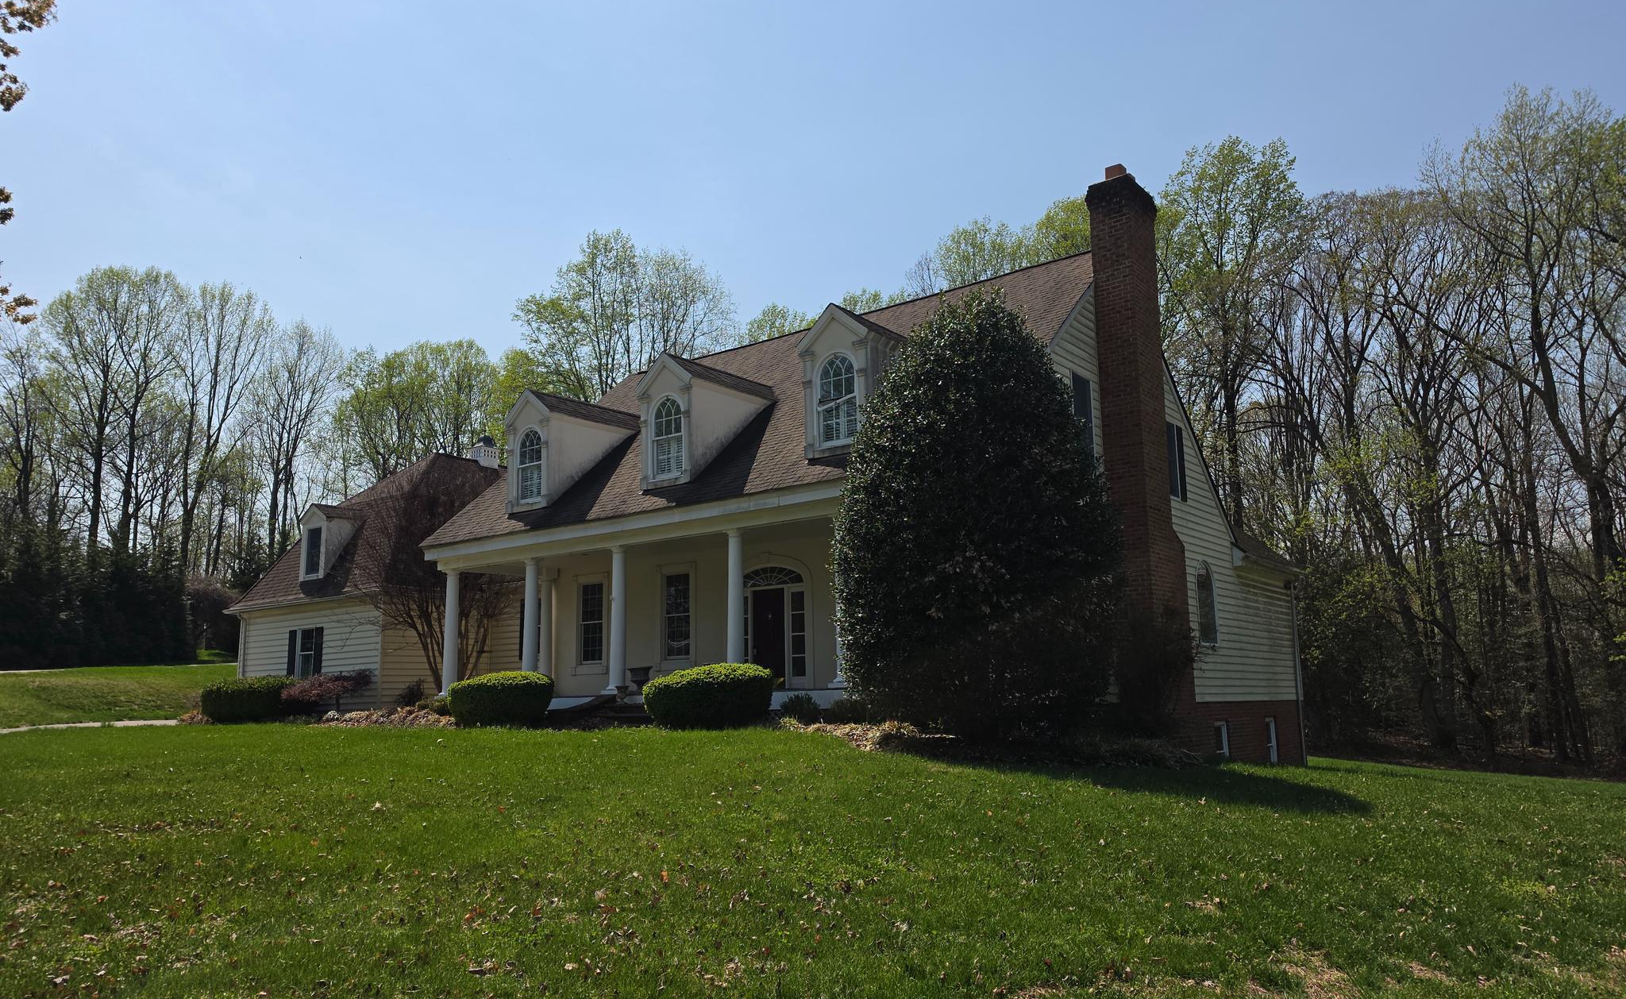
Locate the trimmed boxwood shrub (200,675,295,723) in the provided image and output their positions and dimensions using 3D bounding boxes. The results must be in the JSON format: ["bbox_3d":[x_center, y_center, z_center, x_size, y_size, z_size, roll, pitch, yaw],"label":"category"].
[{"bbox_3d":[-14.701,5.197,28.066,2.250,1.200,1.950,-9,-13,37],"label":"trimmed boxwood shrub"}]

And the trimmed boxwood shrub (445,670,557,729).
[{"bbox_3d":[-5.718,3.649,19.770,1.850,1.070,1.750,-9,-13,37],"label":"trimmed boxwood shrub"}]

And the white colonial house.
[{"bbox_3d":[-2.351,1.360,29.605,26.300,11.650,16.950,-9,-13,37],"label":"white colonial house"}]

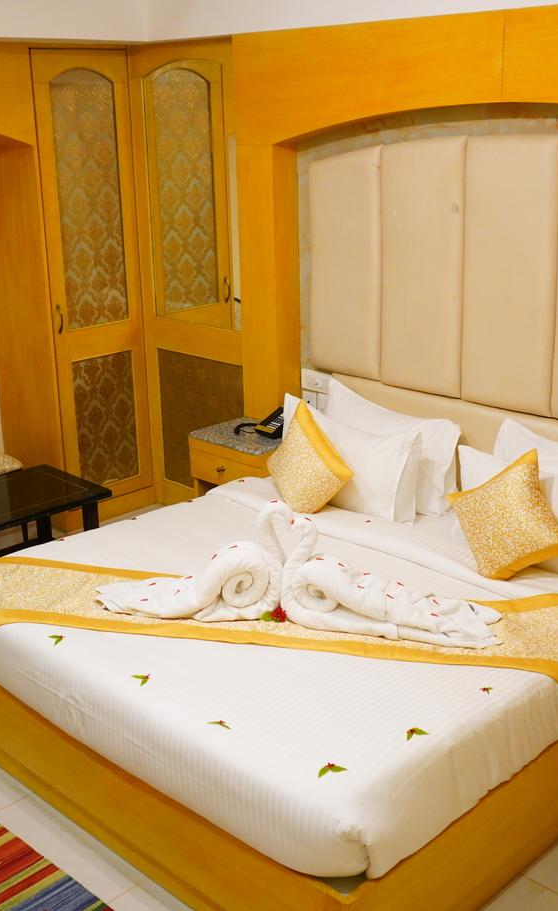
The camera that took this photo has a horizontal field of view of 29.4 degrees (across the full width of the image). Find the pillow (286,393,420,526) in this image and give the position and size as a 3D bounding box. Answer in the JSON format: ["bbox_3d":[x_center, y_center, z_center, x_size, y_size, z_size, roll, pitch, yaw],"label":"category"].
[{"bbox_3d":[0.248,-0.006,4.343,0.715,0.400,0.160,16,0,43],"label":"pillow"}]

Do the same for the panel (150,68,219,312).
[{"bbox_3d":[-0.468,-1.300,5.375,0.030,1.230,0.460,-17,23,-42],"label":"panel"}]

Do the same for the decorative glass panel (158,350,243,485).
[{"bbox_3d":[-0.406,-0.152,5.601,0.020,0.740,0.680,-17,23,-42],"label":"decorative glass panel"}]

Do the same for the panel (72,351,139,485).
[{"bbox_3d":[-0.920,-0.191,5.701,0.385,0.700,0.020,-17,23,-42],"label":"panel"}]

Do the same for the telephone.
[{"bbox_3d":[-0.005,-0.157,5.025,0.185,0.100,0.175,-17,23,-42],"label":"telephone"}]

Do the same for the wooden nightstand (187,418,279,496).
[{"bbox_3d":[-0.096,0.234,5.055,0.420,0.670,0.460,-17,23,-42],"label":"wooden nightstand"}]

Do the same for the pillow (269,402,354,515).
[{"bbox_3d":[0.125,0.011,4.066,0.130,0.340,0.340,4,53,-46],"label":"pillow"}]

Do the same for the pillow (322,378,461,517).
[{"bbox_3d":[0.425,-0.040,4.329,0.670,0.410,0.160,16,8,43],"label":"pillow"}]

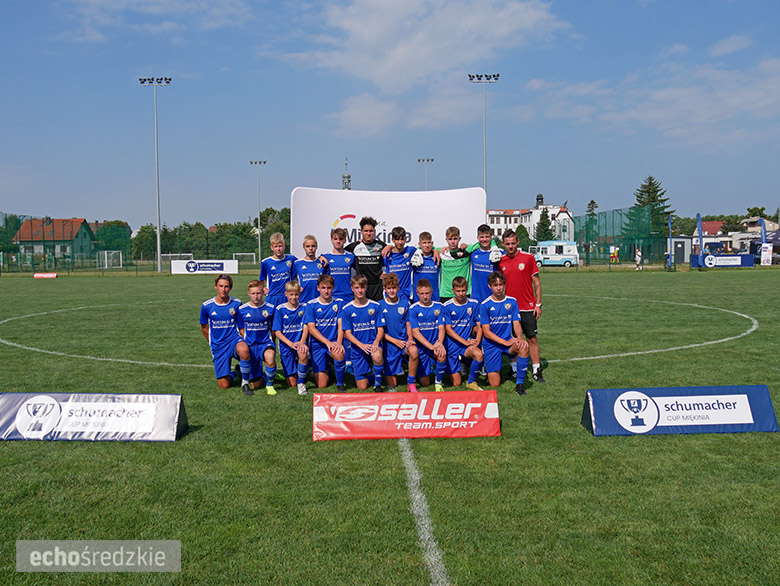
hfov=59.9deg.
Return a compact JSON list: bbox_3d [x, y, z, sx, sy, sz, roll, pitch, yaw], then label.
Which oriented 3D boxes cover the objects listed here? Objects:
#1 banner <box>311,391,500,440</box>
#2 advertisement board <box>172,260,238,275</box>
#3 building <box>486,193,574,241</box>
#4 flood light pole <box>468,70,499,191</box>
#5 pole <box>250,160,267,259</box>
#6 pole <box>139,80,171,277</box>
[{"bbox_3d":[0.152,1.050,5.942,1.600,0.360,0.400,-1,3,-3],"label":"banner"},{"bbox_3d":[-14.067,-1.967,51.466,5.087,1.085,0.060,-1,3,-3],"label":"advertisement board"},{"bbox_3d":[41.163,-20.665,207.166,27.000,19.485,20.000,0,3,0],"label":"building"},{"bbox_3d":[8.541,-10.996,61.767,2.828,17.737,0.800,-1,3,-2],"label":"flood light pole"},{"bbox_3d":[-22.896,-14.158,118.864,2.880,17.903,0.800,-1,3,-2],"label":"pole"},{"bbox_3d":[-20.925,-10.556,60.977,2.910,17.448,0.800,-1,3,-2],"label":"pole"}]

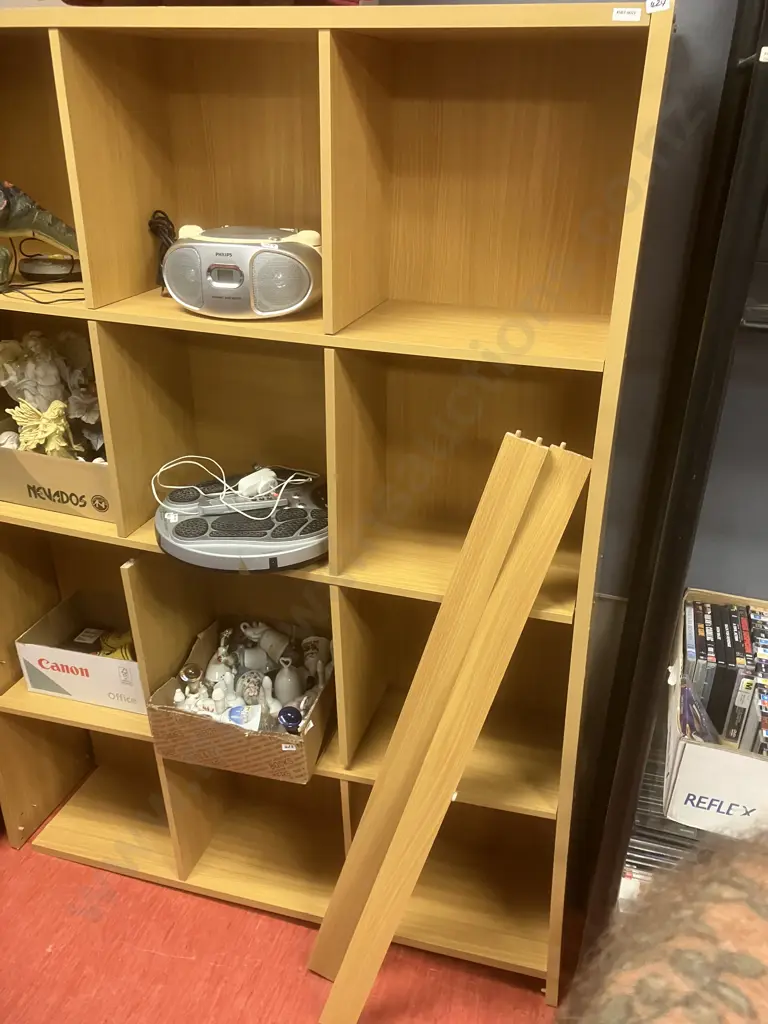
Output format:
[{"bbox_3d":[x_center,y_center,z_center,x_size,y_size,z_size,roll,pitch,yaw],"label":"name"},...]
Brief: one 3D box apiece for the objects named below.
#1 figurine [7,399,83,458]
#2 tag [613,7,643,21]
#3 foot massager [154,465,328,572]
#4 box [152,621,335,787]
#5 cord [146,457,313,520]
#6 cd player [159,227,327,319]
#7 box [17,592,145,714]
[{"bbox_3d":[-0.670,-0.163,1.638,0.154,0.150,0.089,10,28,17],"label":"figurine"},{"bbox_3d":[0.289,-0.590,0.984,0.032,0.013,0.002,9,27,15],"label":"tag"},{"bbox_3d":[-0.248,0.011,1.546,0.345,0.075,0.335,-4,26,-12],"label":"foot massager"},{"bbox_3d":[-0.262,0.375,1.689,0.315,0.142,0.282,8,26,13],"label":"box"},{"bbox_3d":[-0.291,-0.059,1.559,0.267,0.061,0.182,9,27,15],"label":"cord"},{"bbox_3d":[-0.213,-0.416,1.401,0.288,0.136,0.223,6,27,9],"label":"cd player"},{"bbox_3d":[-0.637,0.330,1.946,0.328,0.140,0.219,9,27,15],"label":"box"}]

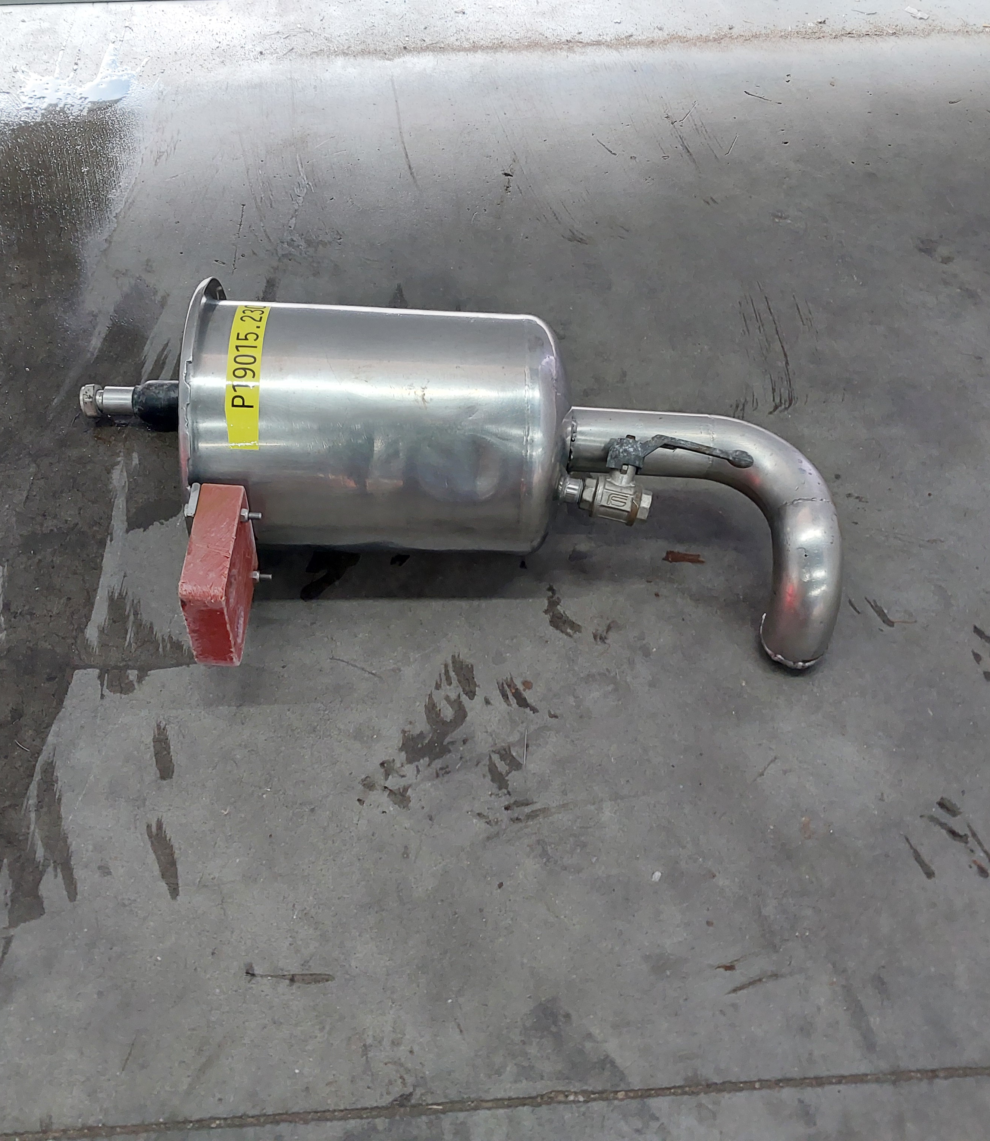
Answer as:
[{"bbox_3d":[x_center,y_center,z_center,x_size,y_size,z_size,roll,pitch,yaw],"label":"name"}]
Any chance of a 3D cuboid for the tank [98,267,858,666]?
[{"bbox_3d":[-0.028,-0.108,1.040,0.671,0.257,0.299,-1,52,-1],"label":"tank"}]

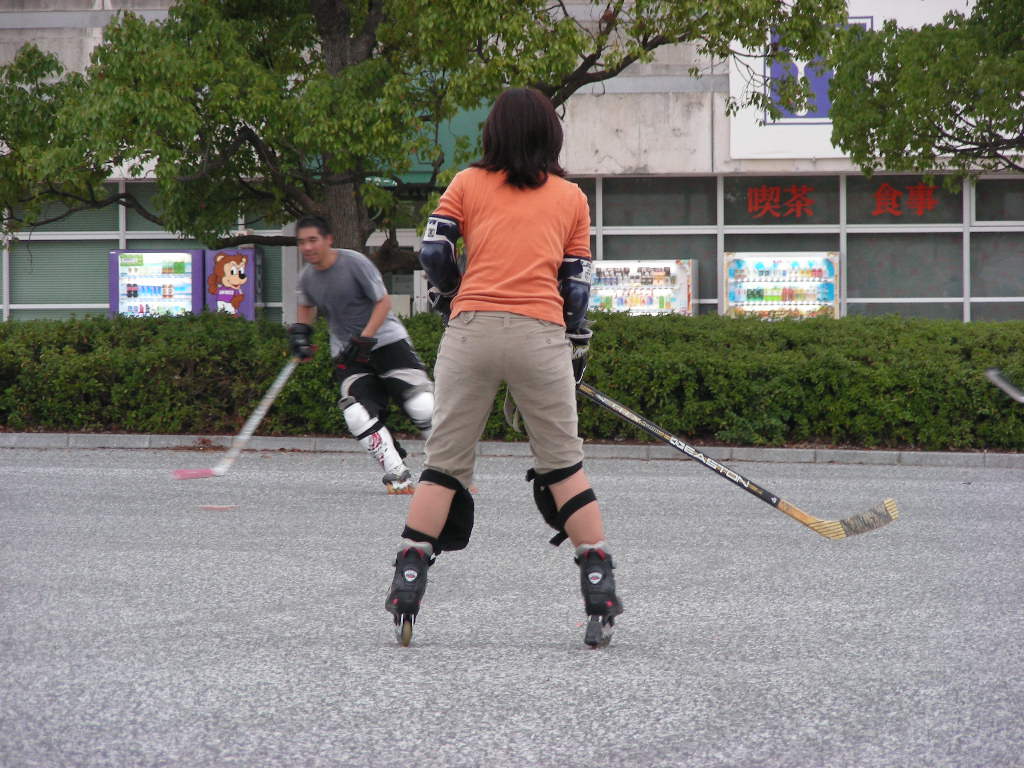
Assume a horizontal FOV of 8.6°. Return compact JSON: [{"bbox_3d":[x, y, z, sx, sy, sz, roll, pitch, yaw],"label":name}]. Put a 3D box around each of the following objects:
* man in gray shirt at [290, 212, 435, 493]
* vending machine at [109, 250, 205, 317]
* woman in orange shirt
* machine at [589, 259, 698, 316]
[{"bbox_3d":[-0.731,-0.151,35.400,0.660,1.445,0.760,0,1,35],"label":"man in gray shirt"},{"bbox_3d":[-4.218,-0.706,82.369,1.160,1.830,0.730,0,1,9],"label":"vending machine"},{"bbox_3d":[-0.024,-0.043,18.900,0.660,1.555,0.550,0,1,0],"label":"woman in orange shirt"},{"bbox_3d":[1.524,-0.557,80.869,1.350,1.830,0.730,0,1,9],"label":"machine"}]

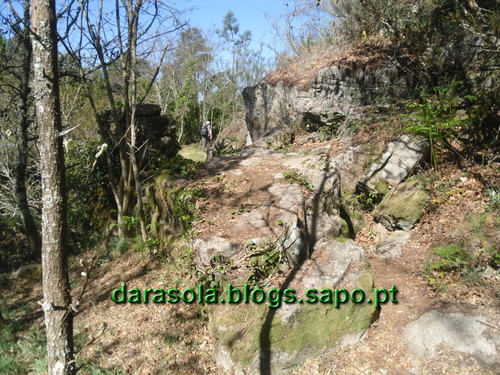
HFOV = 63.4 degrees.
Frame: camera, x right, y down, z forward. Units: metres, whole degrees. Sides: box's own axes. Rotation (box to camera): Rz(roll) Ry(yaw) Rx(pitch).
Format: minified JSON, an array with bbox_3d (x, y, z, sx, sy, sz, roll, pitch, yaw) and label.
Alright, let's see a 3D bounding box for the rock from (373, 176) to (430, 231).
[{"bbox_3d":[2.360,0.250,6.300,0.820,0.660,0.750,2,6,22],"label":"rock"}]

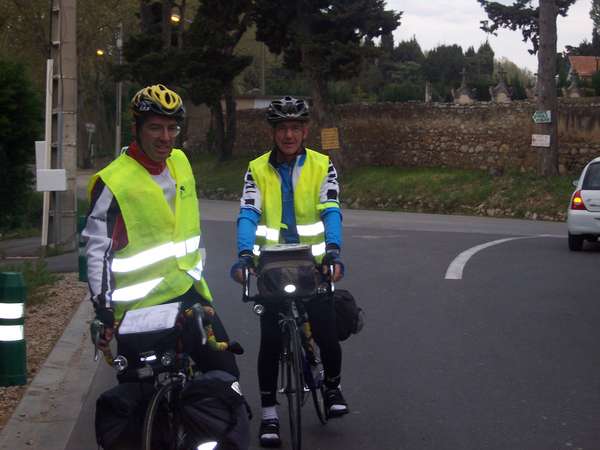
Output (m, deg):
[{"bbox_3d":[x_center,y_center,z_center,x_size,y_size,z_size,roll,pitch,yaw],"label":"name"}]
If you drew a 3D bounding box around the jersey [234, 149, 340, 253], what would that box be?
[{"bbox_3d":[-0.051,-0.095,7.530,0.530,0.570,0.380,0,7,2],"label":"jersey"}]

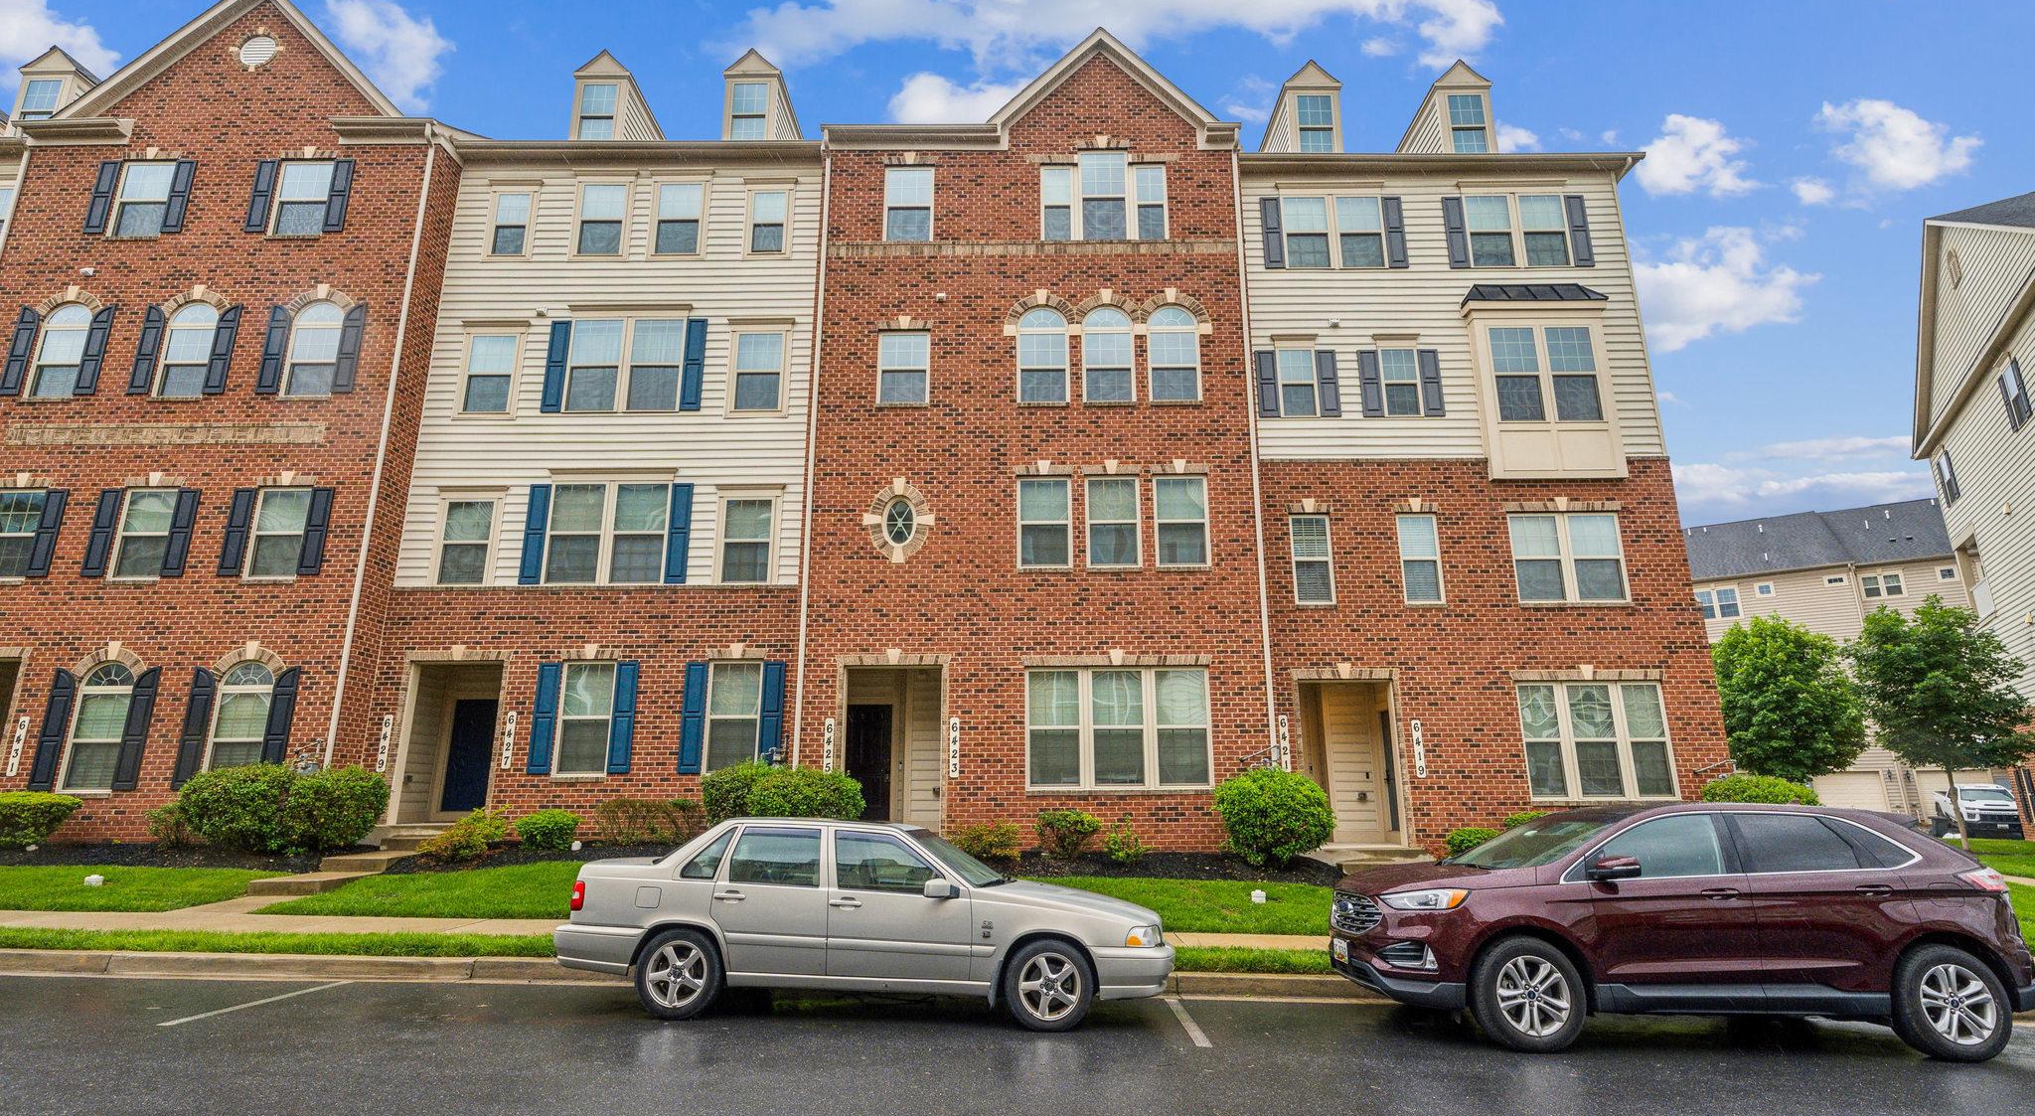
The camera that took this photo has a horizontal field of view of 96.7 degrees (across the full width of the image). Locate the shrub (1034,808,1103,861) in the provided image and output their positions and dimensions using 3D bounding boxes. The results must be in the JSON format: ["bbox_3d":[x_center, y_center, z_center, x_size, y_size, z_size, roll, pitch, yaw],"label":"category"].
[{"bbox_3d":[0.771,4.161,13.604,1.017,0.733,0.900,0,-14,0],"label":"shrub"}]

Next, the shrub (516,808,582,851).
[{"bbox_3d":[-7.179,4.169,13.867,1.021,0.608,0.900,0,-14,0],"label":"shrub"}]

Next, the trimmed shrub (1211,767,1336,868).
[{"bbox_3d":[3.749,3.795,13.248,1.796,1.378,1.650,0,-14,0],"label":"trimmed shrub"}]

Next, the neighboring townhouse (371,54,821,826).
[{"bbox_3d":[-7.177,-1.859,21.476,7.050,15.850,11.500,0,-14,0],"label":"neighboring townhouse"}]

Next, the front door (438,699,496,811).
[{"bbox_3d":[-9.451,3.444,15.783,0.920,1.947,0.080,0,-14,0],"label":"front door"}]

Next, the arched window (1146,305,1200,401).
[{"bbox_3d":[2.797,-3.642,16.194,0.967,1.864,0.140,0,-14,0],"label":"arched window"}]

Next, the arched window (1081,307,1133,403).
[{"bbox_3d":[1.631,-3.625,16.183,0.937,1.863,0.140,0,-14,0],"label":"arched window"}]

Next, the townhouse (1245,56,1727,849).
[{"bbox_3d":[7.949,-1.683,21.518,7.600,15.950,11.500,0,-14,0],"label":"townhouse"}]

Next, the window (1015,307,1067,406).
[{"bbox_3d":[0.454,-3.618,16.174,0.925,1.862,0.140,0,-14,0],"label":"window"}]

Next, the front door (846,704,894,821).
[{"bbox_3d":[-2.611,3.537,15.428,0.915,2.040,0.080,0,-14,0],"label":"front door"}]

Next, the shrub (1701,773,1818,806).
[{"bbox_3d":[11.371,3.955,13.715,1.683,1.335,1.500,0,-14,0],"label":"shrub"}]

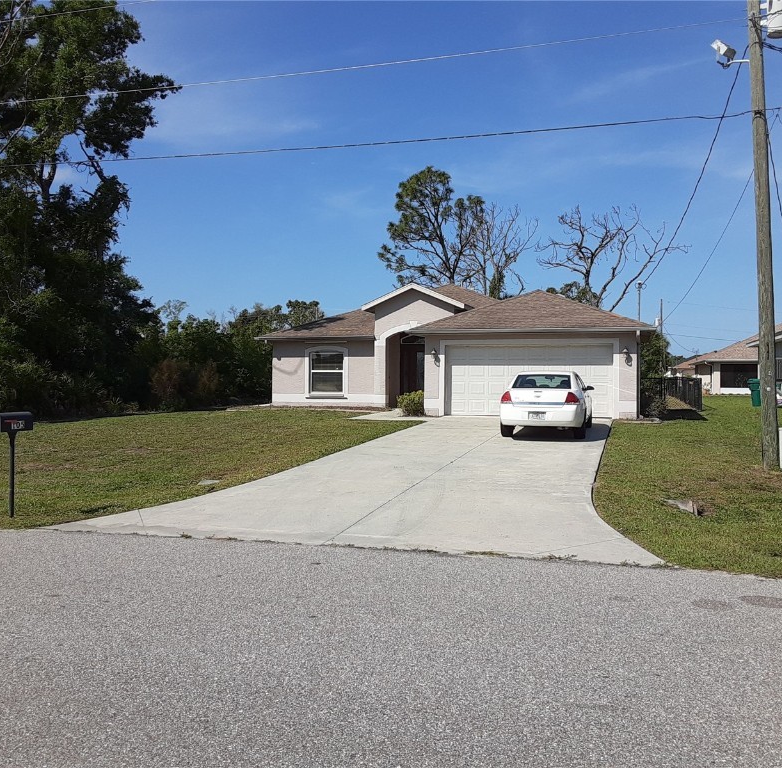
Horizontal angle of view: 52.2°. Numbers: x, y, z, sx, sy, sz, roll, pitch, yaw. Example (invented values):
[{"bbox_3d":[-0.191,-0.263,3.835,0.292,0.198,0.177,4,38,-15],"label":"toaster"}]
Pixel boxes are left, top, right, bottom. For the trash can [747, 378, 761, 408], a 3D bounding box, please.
[{"bbox_3d":[14.600,0.360,31.900,0.680,1.110,0.750,0,1,15],"label":"trash can"}]

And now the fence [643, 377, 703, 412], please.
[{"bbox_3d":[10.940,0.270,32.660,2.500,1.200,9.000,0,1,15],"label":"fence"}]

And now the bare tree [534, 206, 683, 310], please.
[{"bbox_3d":[13.300,-4.950,48.000,9.000,11.300,8.000,0,1,15],"label":"bare tree"}]

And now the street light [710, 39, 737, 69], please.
[{"bbox_3d":[5.180,-5.130,12.400,0.360,0.400,0.380,0,1,30],"label":"street light"}]

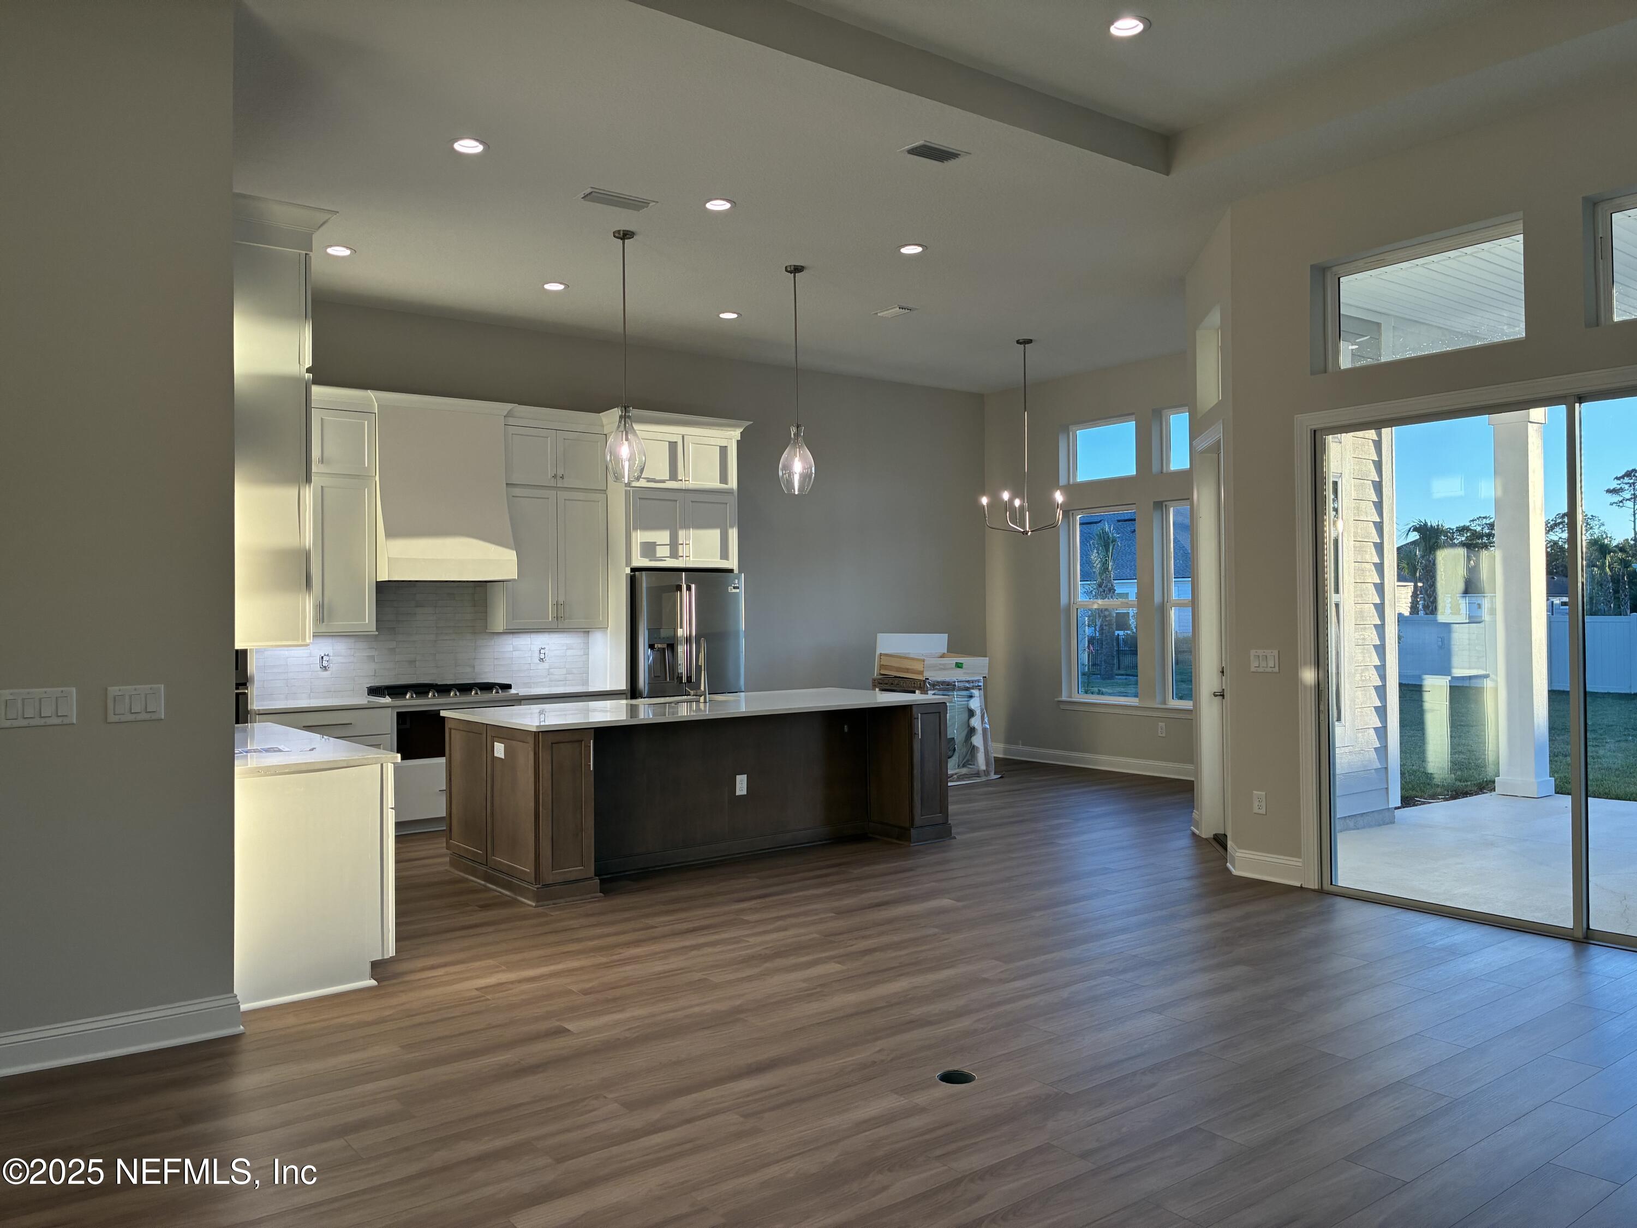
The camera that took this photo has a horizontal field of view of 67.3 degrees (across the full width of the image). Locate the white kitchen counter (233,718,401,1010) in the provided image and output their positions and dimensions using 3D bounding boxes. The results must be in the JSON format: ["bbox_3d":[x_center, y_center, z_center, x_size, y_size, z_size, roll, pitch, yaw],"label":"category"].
[{"bbox_3d":[-2.569,1.037,5.592,0.650,0.914,2.110,-1,0,-37],"label":"white kitchen counter"}]

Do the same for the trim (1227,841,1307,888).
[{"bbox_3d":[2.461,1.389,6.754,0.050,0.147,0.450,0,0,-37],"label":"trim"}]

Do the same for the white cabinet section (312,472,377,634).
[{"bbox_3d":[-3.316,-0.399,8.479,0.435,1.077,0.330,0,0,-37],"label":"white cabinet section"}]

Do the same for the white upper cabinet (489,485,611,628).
[{"bbox_3d":[-2.056,-0.407,9.362,0.840,1.055,0.345,0,0,-37],"label":"white upper cabinet"}]

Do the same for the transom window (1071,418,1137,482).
[{"bbox_3d":[2.748,-1.526,11.646,0.090,0.575,0.900,-1,0,-37],"label":"transom window"}]

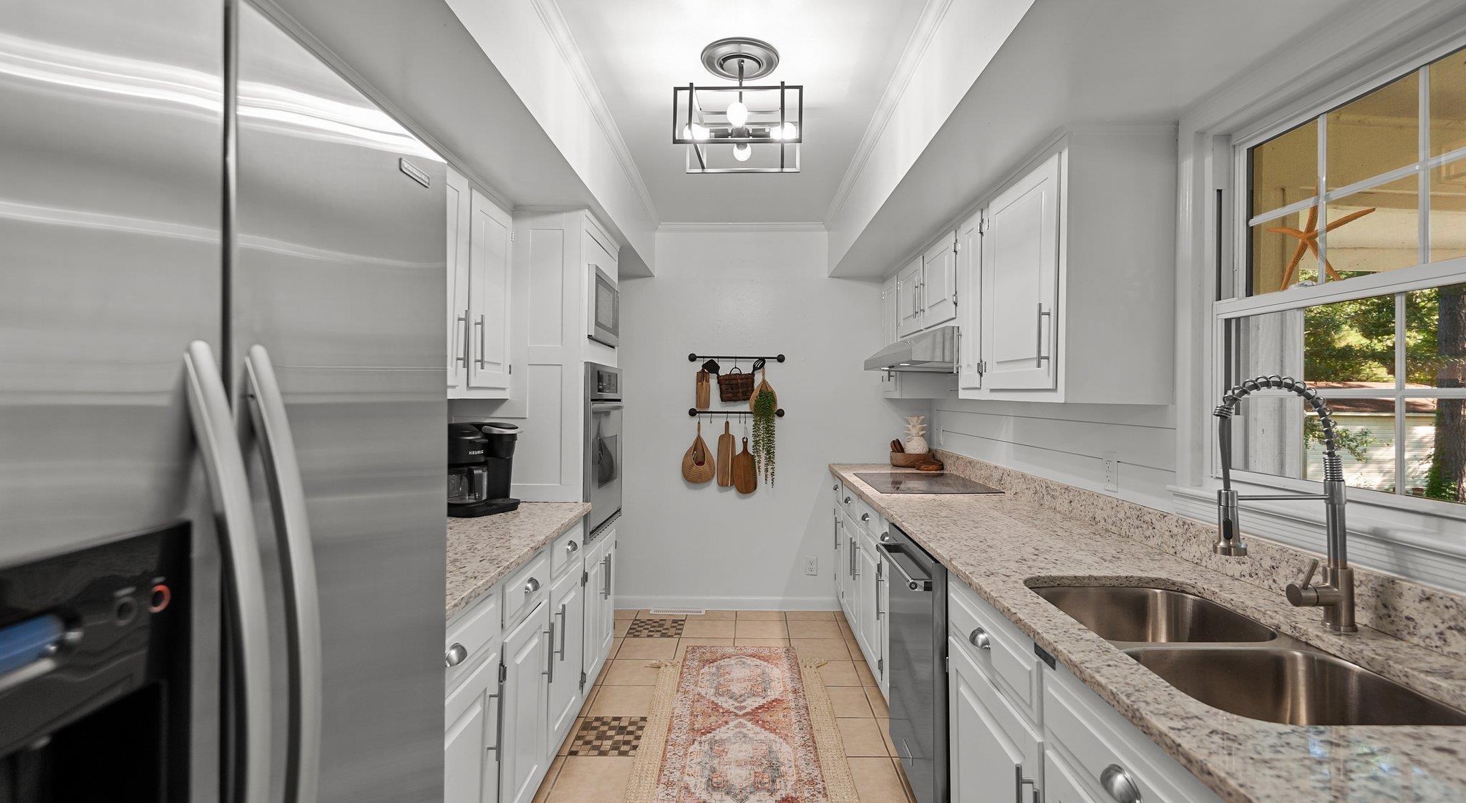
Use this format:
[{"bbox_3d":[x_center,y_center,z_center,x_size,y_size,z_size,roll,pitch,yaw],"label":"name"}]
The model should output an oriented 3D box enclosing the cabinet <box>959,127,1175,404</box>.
[{"bbox_3d":[1.073,-0.387,2.233,0.320,0.772,0.895,0,1,1],"label":"cabinet"}]

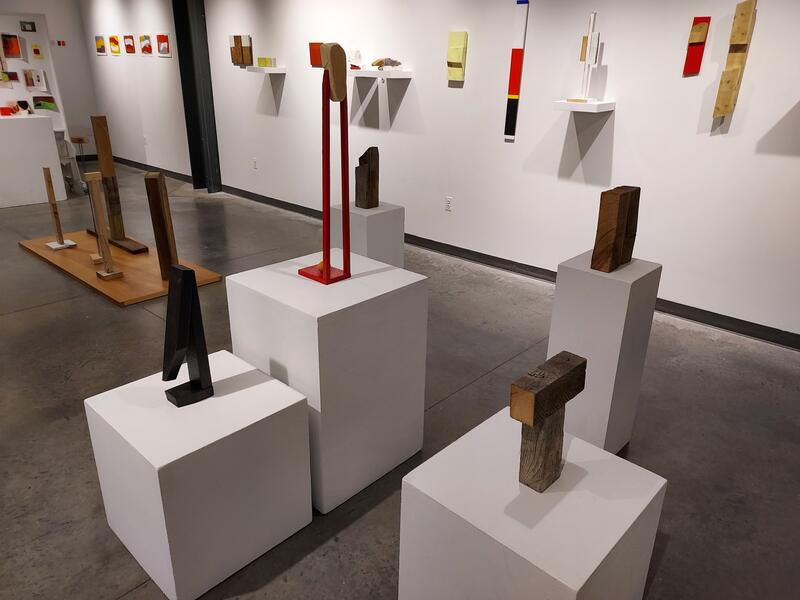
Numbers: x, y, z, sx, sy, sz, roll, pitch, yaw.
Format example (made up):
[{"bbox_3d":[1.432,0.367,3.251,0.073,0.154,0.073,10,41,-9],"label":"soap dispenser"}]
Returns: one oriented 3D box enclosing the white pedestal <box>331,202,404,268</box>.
[{"bbox_3d":[-0.170,-0.107,2.977,0.270,0.776,0.270,19,27,39],"label":"white pedestal"}]

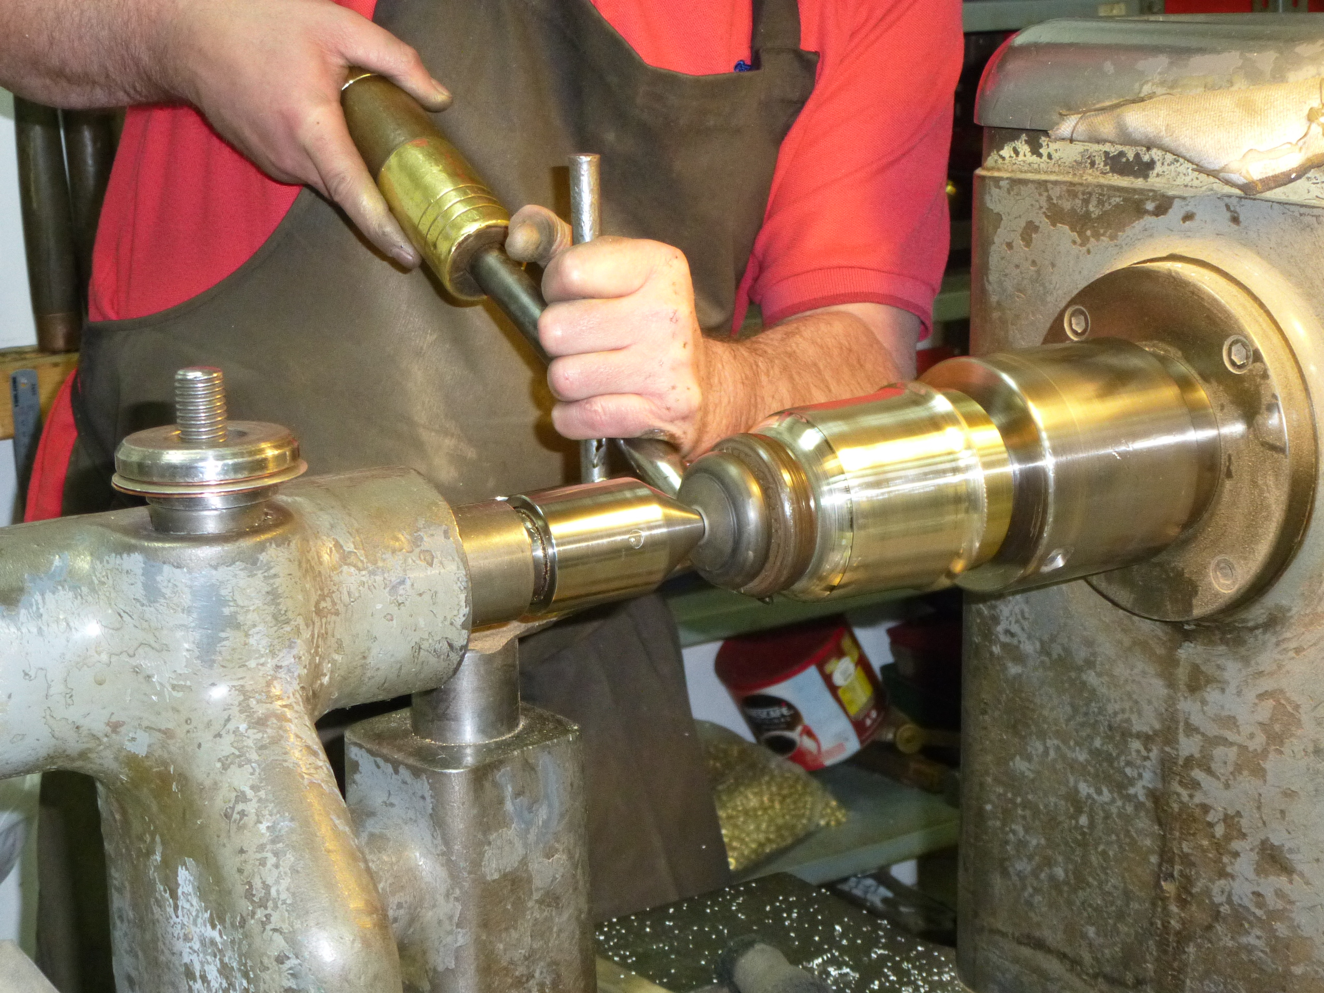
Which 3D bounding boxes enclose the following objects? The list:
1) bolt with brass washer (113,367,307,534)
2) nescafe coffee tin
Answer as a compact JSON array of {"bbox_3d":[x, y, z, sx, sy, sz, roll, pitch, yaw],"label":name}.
[{"bbox_3d":[-0.148,-0.016,0.760,0.064,0.051,0.064,-2,13,0],"label":"bolt with brass washer"},{"bbox_3d":[0.156,0.208,2.604,0.155,0.128,0.155,-22,27,12],"label":"nescafe coffee tin"}]

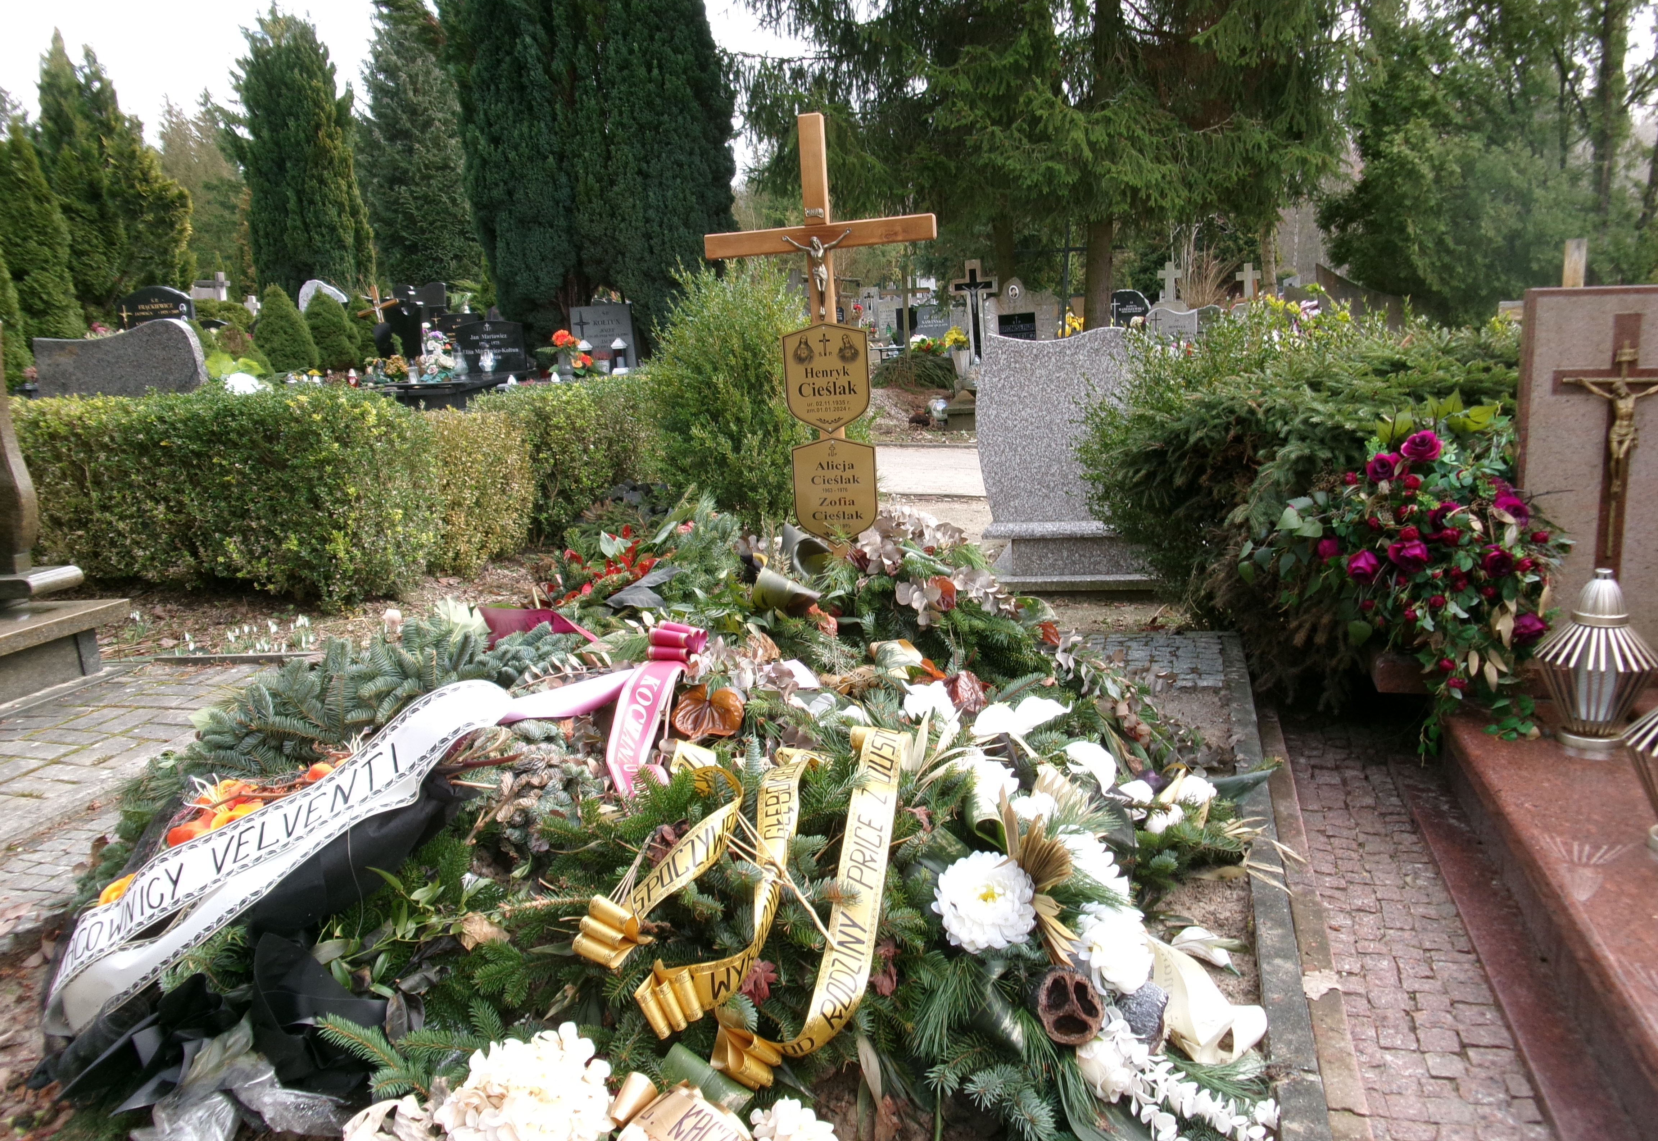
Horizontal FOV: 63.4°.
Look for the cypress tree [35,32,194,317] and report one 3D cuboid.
[{"bbox_3d":[-11.473,-6.095,21.500,2.200,4.900,2.200,-3,12,0],"label":"cypress tree"}]

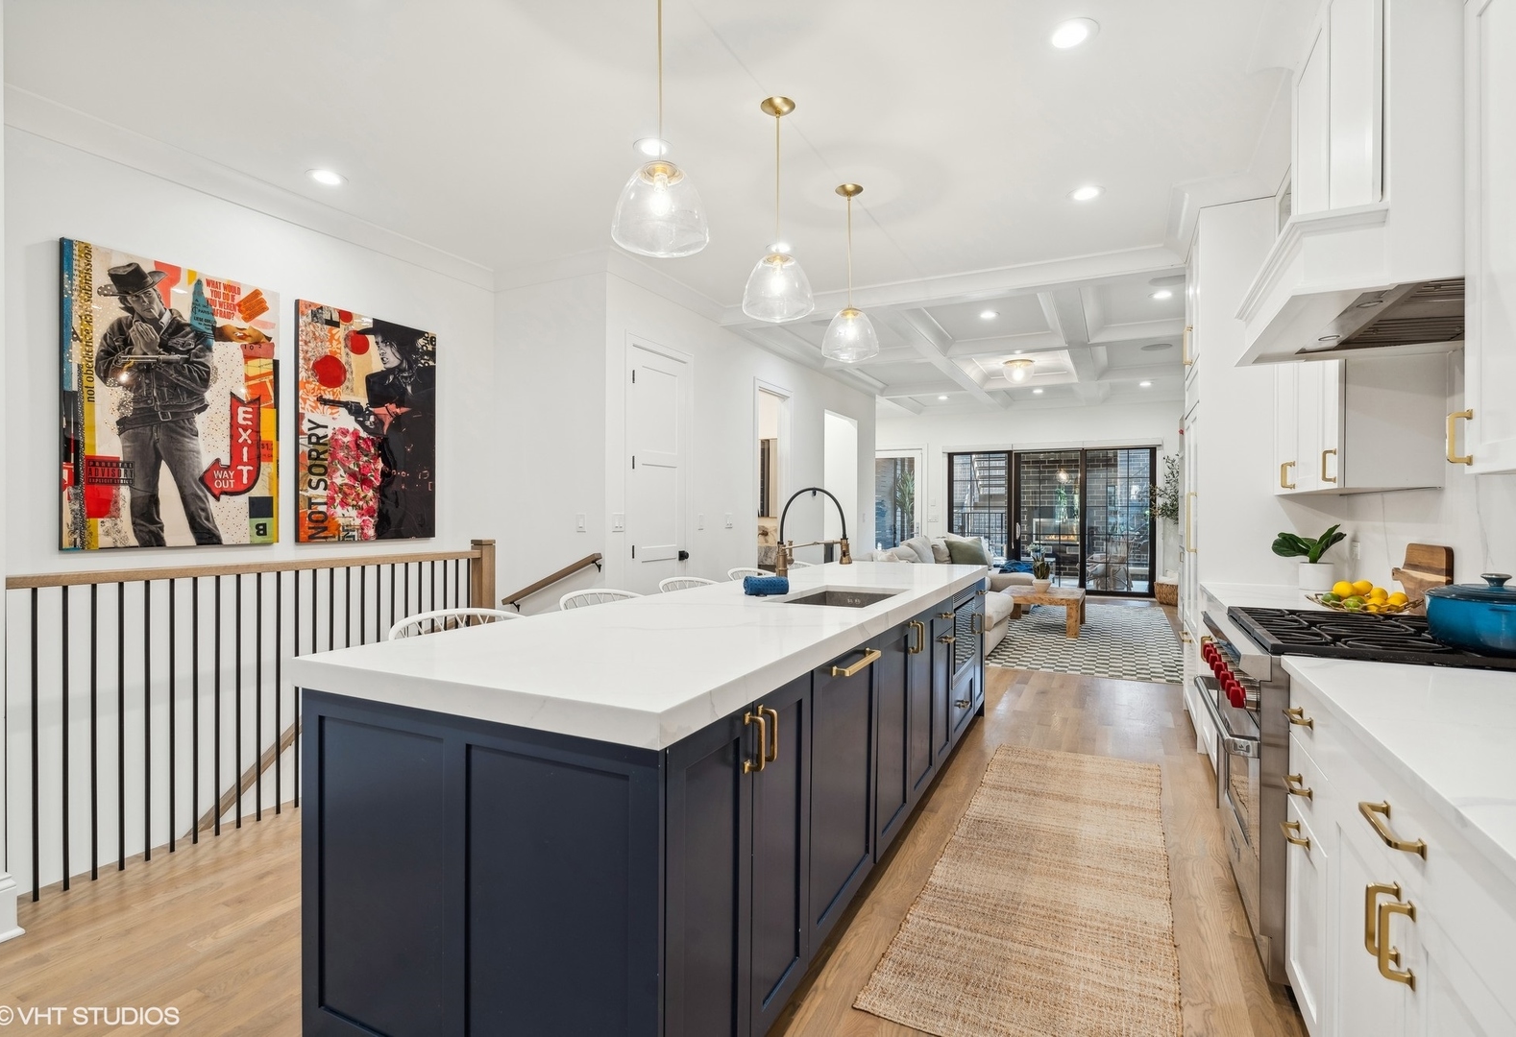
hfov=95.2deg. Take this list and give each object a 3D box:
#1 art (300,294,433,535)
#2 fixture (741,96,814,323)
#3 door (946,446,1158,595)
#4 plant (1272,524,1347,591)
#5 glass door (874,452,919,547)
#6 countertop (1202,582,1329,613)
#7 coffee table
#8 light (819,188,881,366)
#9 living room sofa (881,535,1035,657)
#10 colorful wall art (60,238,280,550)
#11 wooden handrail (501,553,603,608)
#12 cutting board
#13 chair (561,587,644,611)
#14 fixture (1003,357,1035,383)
[{"bbox_3d":[-2.378,-0.553,4.269,0.040,1.370,0.875,0,1,27],"label":"art"},{"bbox_3d":[0.090,-1.357,3.076,0.320,0.940,0.320,0,0,0],"label":"fixture"},{"bbox_3d":[4.958,0.013,11.897,3.310,2.420,0.140,0,0,27],"label":"door"},{"bbox_3d":[2.743,0.194,3.440,0.310,0.320,0.270,0,0,27],"label":"plant"},{"bbox_3d":[2.232,0.013,11.393,0.890,2.220,0.050,0,1,27],"label":"glass door"},{"bbox_3d":[2.124,0.325,2.662,0.650,0.040,0.970,0,1,27],"label":"countertop"},{"bbox_3d":[3.243,1.037,7.871,0.830,0.410,1.230,0,0,27],"label":"coffee table"},{"bbox_3d":[0.514,-1.361,3.881,0.320,0.950,0.320,0,0,0],"label":"light"},{"bbox_3d":[2.479,0.777,8.395,1.320,0.920,4.300,0,0,27],"label":"living room sofa"},{"bbox_3d":[-2.824,-0.544,3.399,0.040,1.370,0.880,0,1,27],"label":"colorful wall art"},{"bbox_3d":[-1.442,0.424,4.782,0.931,0.060,0.060,-24,-10,25],"label":"wooden handrail"},{"bbox_3d":[2.469,0.226,2.580,0.030,0.260,0.450,3,1,27],"label":"cutting board"},{"bbox_3d":[-0.547,0.763,2.801,0.530,0.930,0.510,0,1,27],"label":"chair"},{"bbox_3d":[3.017,-1.681,8.000,0.360,0.260,0.360,0,0,27],"label":"fixture"}]

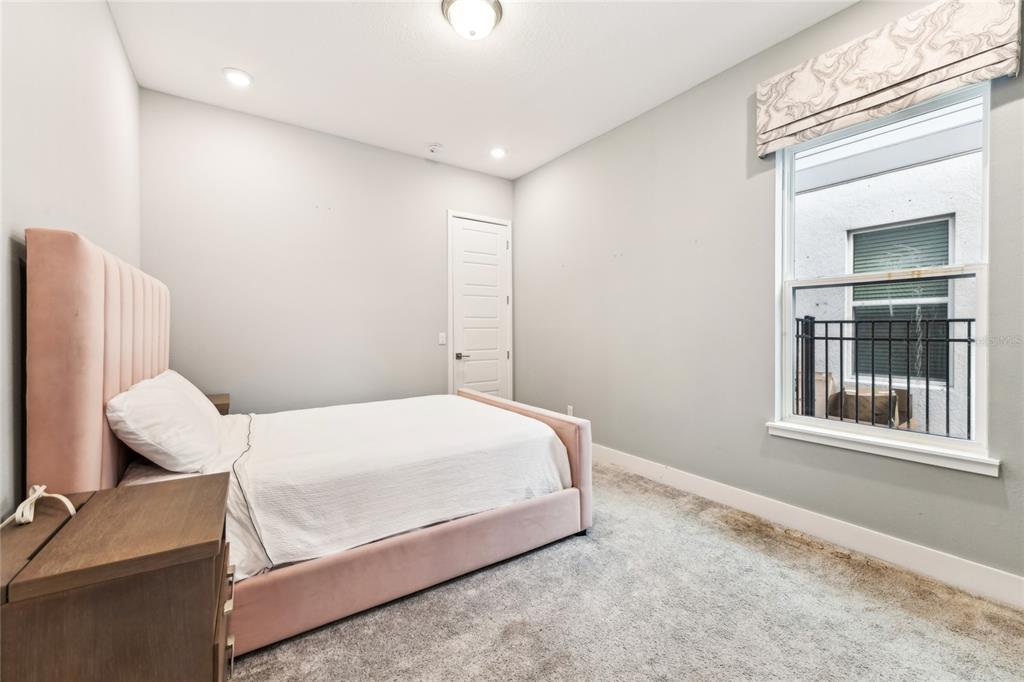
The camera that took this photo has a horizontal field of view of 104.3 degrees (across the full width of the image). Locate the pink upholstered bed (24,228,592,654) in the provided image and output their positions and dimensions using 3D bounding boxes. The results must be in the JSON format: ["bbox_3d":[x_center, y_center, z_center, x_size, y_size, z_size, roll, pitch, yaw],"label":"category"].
[{"bbox_3d":[-0.892,0.396,2.414,2.215,1.494,1.597,-1,1,-33],"label":"pink upholstered bed"}]

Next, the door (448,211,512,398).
[{"bbox_3d":[-0.351,-0.155,4.538,0.828,2.507,0.080,-1,1,-35],"label":"door"}]

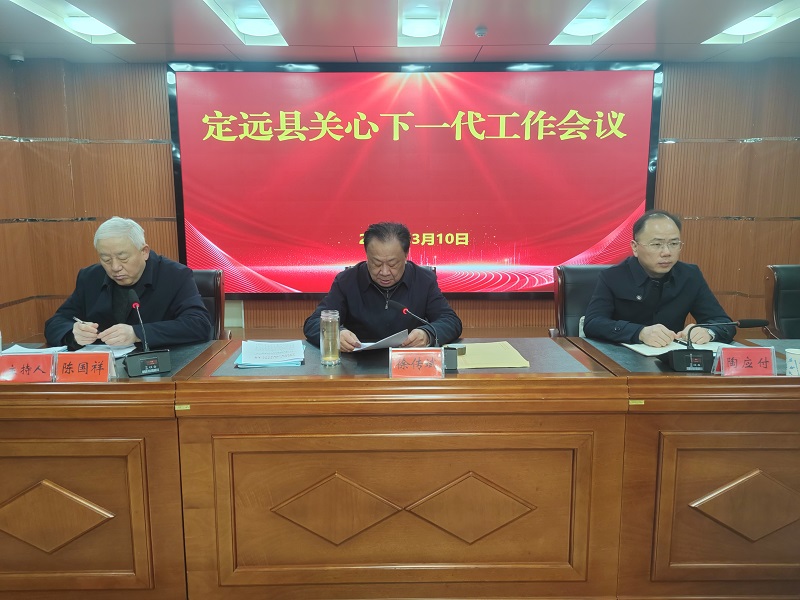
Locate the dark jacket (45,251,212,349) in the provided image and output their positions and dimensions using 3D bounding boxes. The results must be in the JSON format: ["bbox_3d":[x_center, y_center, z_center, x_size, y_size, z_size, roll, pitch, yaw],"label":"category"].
[{"bbox_3d":[-1.049,0.123,2.559,0.618,0.639,0.577,0,8,0],"label":"dark jacket"}]

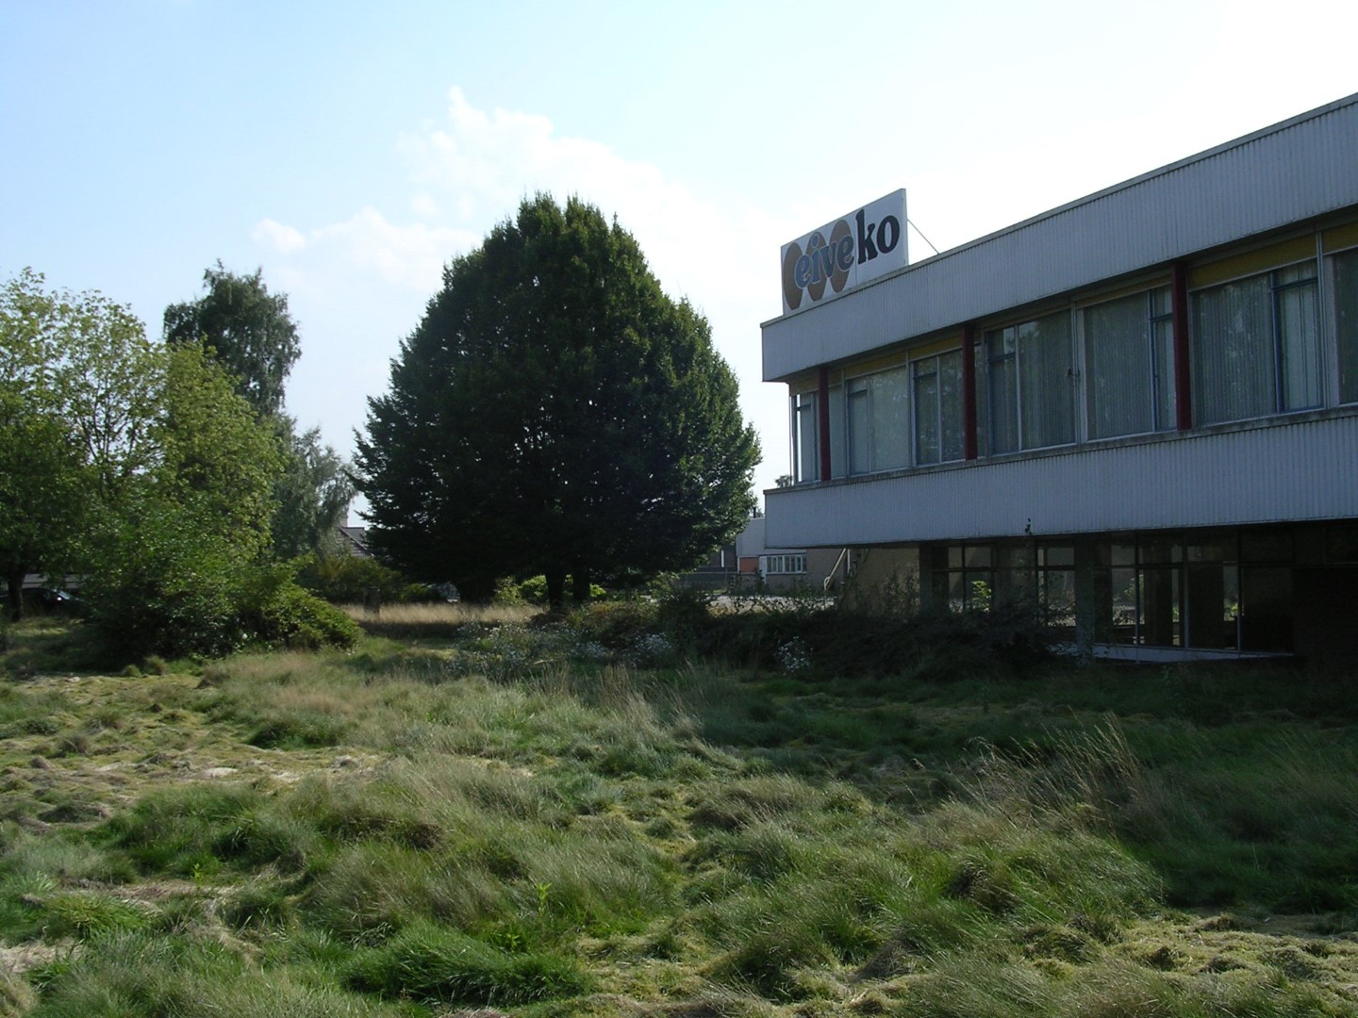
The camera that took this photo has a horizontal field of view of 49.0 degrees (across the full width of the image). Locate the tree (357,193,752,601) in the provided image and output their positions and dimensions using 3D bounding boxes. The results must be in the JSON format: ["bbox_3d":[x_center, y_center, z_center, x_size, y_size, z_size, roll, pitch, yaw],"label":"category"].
[{"bbox_3d":[-4.070,-3.530,51.680,14.060,14.910,13.500,-1,-2,-4],"label":"tree"}]

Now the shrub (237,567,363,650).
[{"bbox_3d":[-8.650,2.300,33.960,2.860,1.920,2.500,-1,-3,-14],"label":"shrub"}]

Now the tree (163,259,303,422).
[{"bbox_3d":[-21.460,-3.400,71.630,7.000,17.150,7.000,-1,-3,-17],"label":"tree"}]

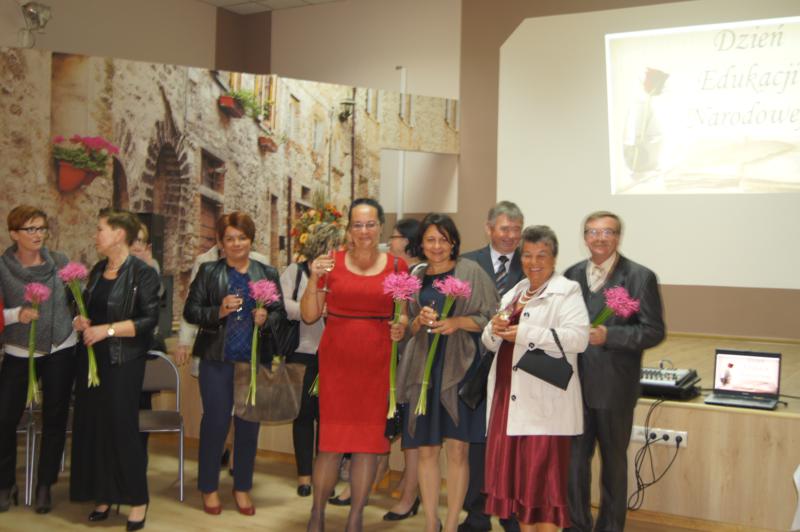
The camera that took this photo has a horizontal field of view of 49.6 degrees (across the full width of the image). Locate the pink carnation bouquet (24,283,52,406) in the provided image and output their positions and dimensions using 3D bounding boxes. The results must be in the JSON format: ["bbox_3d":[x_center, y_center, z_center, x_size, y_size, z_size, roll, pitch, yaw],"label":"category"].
[{"bbox_3d":[-1.948,0.422,4.660,0.150,0.670,0.150,2,3,-9],"label":"pink carnation bouquet"}]

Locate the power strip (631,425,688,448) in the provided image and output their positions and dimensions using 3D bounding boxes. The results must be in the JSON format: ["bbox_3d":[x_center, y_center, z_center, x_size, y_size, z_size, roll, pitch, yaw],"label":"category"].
[{"bbox_3d":[1.454,0.971,4.927,0.350,0.086,0.045,2,1,28],"label":"power strip"}]

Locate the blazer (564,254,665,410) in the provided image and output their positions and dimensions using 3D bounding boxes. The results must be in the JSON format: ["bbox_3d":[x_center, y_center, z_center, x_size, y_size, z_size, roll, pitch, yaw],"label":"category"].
[{"bbox_3d":[1.134,0.353,4.600,0.530,0.800,0.310,2,1,22],"label":"blazer"}]

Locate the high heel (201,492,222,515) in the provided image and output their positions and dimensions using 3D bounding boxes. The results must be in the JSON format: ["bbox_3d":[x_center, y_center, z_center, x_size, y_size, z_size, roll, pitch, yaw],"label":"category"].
[{"bbox_3d":[-1.083,1.335,4.950,0.088,0.130,0.235,0,2,-19],"label":"high heel"}]

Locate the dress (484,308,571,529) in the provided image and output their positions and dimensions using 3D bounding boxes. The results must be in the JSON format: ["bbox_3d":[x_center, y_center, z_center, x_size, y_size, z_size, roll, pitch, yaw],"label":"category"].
[{"bbox_3d":[0.629,0.698,4.240,0.420,1.070,0.340,2,1,22],"label":"dress"}]

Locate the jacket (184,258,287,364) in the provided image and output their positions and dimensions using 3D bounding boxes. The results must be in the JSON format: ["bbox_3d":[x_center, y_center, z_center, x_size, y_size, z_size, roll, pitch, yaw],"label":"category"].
[{"bbox_3d":[-0.929,0.257,4.890,0.580,0.600,0.350,1,2,-12],"label":"jacket"}]

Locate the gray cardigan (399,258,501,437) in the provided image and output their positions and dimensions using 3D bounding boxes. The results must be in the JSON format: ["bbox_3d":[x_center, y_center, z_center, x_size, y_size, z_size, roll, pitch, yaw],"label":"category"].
[{"bbox_3d":[0.250,0.424,4.560,0.530,0.900,0.360,1,2,6],"label":"gray cardigan"}]

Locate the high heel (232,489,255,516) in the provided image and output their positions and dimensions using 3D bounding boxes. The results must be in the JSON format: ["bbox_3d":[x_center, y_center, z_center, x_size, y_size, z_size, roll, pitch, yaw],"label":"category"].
[{"bbox_3d":[-0.904,1.357,4.999,0.080,0.120,0.225,0,1,-34],"label":"high heel"}]

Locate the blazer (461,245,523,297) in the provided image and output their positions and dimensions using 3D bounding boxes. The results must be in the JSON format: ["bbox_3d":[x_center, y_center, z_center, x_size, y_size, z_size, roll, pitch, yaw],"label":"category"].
[{"bbox_3d":[0.566,0.257,4.780,0.540,0.760,0.320,1,2,5],"label":"blazer"}]

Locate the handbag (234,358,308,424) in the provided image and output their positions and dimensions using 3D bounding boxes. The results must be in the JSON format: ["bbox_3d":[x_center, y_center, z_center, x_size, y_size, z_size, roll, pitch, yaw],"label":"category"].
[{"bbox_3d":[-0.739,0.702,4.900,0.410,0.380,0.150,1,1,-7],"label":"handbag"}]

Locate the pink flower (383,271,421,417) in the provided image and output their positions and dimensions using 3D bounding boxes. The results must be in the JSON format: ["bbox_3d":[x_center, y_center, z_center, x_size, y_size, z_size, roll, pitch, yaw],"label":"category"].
[{"bbox_3d":[0.012,0.382,4.160,0.185,0.700,0.180,4,1,0],"label":"pink flower"}]

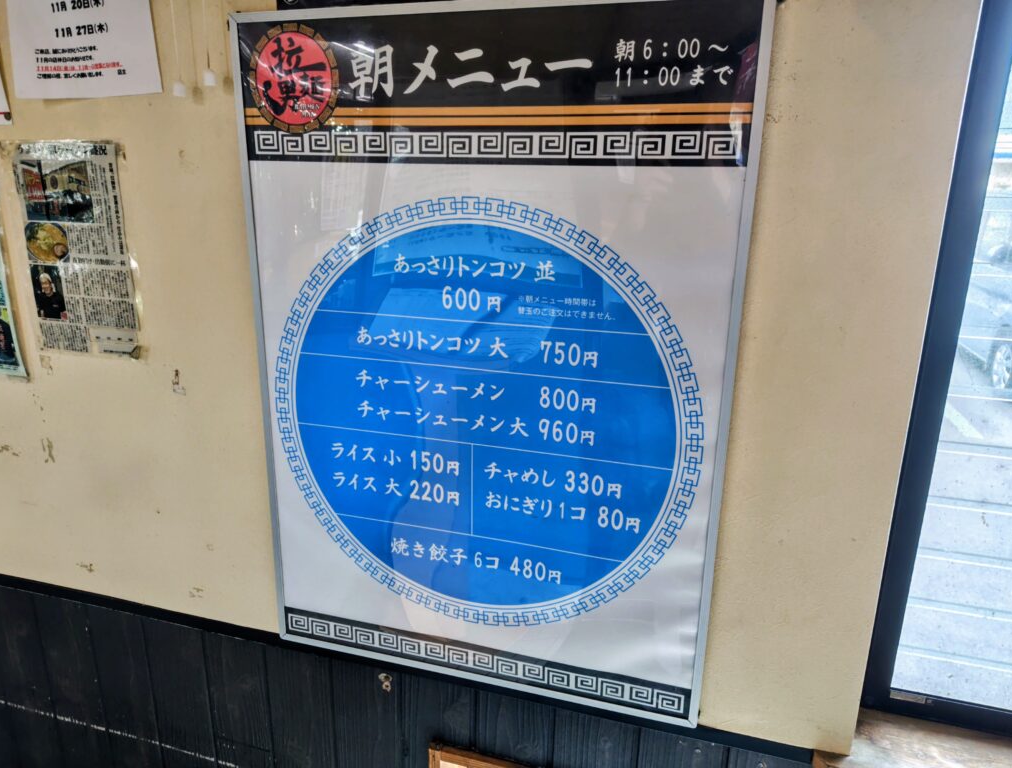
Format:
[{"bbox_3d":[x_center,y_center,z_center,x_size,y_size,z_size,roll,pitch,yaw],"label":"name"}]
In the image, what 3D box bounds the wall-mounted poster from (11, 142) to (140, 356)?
[{"bbox_3d":[-0.607,-0.185,0.961,0.186,0.296,0.012,5,16,15],"label":"wall-mounted poster"}]

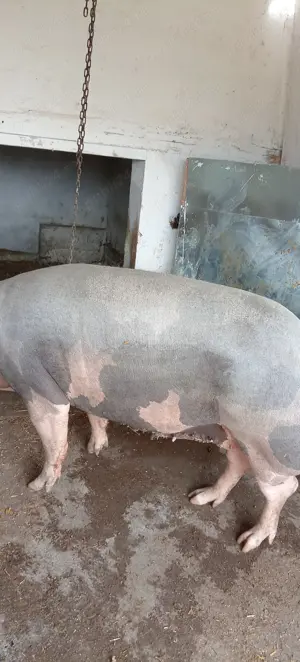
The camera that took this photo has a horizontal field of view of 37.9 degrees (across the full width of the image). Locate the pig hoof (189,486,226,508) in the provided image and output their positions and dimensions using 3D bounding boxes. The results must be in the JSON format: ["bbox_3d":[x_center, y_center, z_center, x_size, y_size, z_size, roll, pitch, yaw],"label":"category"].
[{"bbox_3d":[0.210,0.607,1.593,0.117,0.060,0.068,6,21,-1],"label":"pig hoof"}]

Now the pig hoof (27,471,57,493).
[{"bbox_3d":[-0.385,0.546,1.589,0.107,0.060,0.068,7,21,2],"label":"pig hoof"}]

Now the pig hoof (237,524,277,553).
[{"bbox_3d":[0.351,0.680,1.436,0.112,0.060,0.068,0,21,-16],"label":"pig hoof"}]

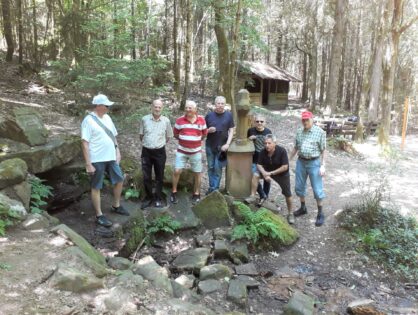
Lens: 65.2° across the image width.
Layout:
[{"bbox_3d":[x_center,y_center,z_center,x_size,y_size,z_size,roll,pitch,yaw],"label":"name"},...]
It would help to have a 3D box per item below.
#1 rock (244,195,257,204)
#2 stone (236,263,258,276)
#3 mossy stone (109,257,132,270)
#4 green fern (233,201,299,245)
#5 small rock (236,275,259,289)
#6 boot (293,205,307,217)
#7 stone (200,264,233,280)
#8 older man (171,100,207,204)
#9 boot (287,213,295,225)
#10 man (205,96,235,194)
[{"bbox_3d":[0.686,0.694,5.400,0.210,0.120,0.200,1,6,0],"label":"rock"},{"bbox_3d":[0.434,1.296,3.780,0.290,0.070,0.250,1,8,0],"label":"stone"},{"bbox_3d":[-1.022,1.214,3.791,0.230,0.110,0.170,0,11,0],"label":"mossy stone"},{"bbox_3d":[0.817,0.967,4.680,0.880,0.400,0.550,3,8,14],"label":"green fern"},{"bbox_3d":[0.411,1.291,3.400,0.250,0.080,0.190,1,6,0],"label":"small rock"},{"bbox_3d":[1.516,0.885,5.459,0.280,0.140,0.110,-7,13,-32],"label":"boot"},{"bbox_3d":[0.100,1.344,3.857,0.380,0.130,0.200,0,11,0],"label":"stone"},{"bbox_3d":[-0.350,-0.103,5.659,0.600,1.730,0.400,1,6,0],"label":"older man"},{"bbox_3d":[1.213,0.907,4.870,0.110,0.120,0.270,3,10,11],"label":"boot"},{"bbox_3d":[0.201,-0.200,5.822,0.560,1.750,0.380,2,6,9],"label":"man"}]

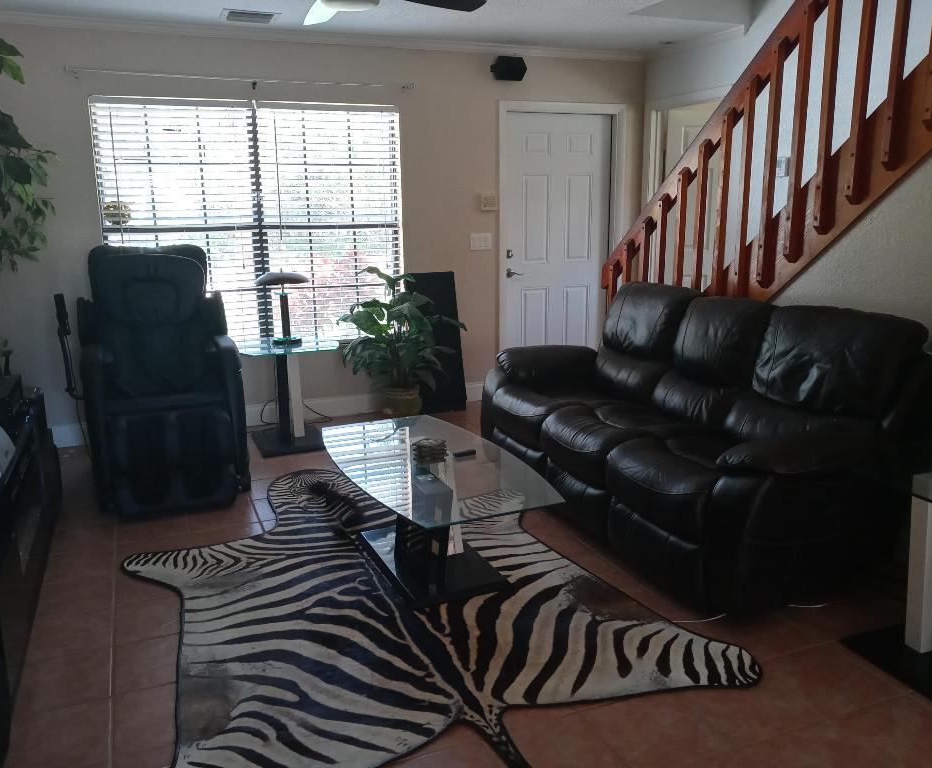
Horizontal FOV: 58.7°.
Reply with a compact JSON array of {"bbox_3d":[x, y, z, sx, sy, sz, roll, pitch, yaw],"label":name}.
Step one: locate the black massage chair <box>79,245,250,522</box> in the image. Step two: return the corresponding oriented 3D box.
[{"bbox_3d":[-1.545,-0.080,4.237,0.740,1.210,1.080,-6,13,-21],"label":"black massage chair"}]

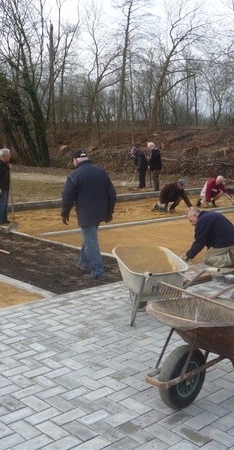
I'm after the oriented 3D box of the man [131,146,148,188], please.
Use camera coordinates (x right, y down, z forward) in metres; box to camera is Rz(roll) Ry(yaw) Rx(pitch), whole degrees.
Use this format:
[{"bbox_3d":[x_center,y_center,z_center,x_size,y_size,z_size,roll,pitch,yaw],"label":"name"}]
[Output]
[{"bbox_3d":[0.850,-2.087,18.943,0.589,1.492,0.507,-1,8,-12],"label":"man"}]

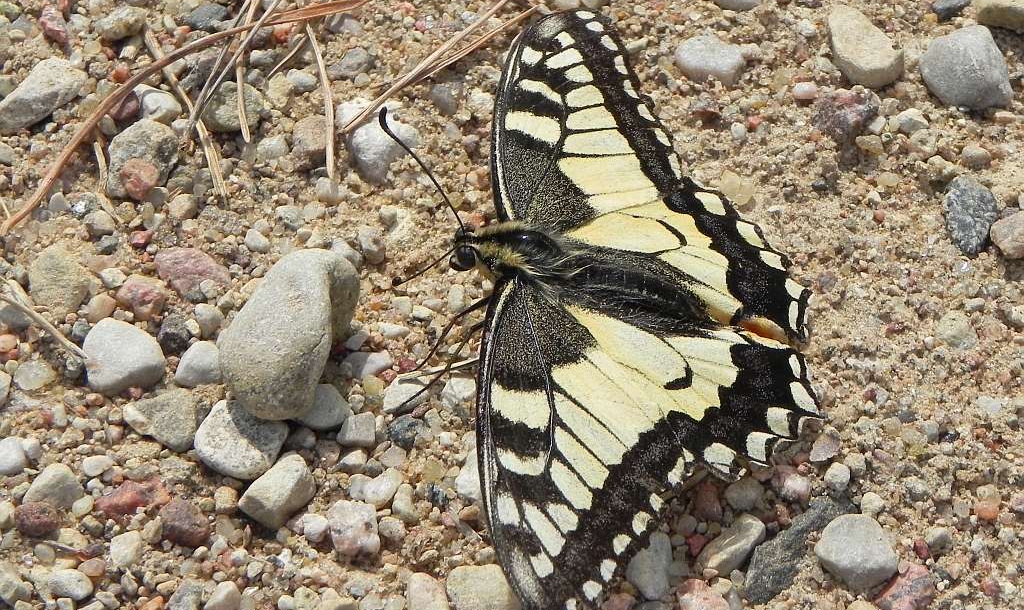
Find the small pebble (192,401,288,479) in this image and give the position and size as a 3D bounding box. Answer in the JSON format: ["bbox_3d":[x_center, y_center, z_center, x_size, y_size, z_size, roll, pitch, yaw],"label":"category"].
[{"bbox_3d":[-0.027,0.013,0.285,0.009,0.005,0.009,23,56,16],"label":"small pebble"}]

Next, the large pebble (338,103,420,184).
[{"bbox_3d":[-0.014,-0.018,0.306,0.007,0.005,0.011,-28,55,-22],"label":"large pebble"}]

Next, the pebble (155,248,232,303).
[{"bbox_3d":[-0.034,-0.003,0.299,0.009,0.003,0.005,31,59,21],"label":"pebble"}]

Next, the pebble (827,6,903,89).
[{"bbox_3d":[0.040,-0.029,0.316,0.007,0.004,0.011,-28,55,-22],"label":"pebble"}]

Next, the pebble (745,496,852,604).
[{"bbox_3d":[0.028,0.024,0.275,0.005,0.005,0.015,31,58,22],"label":"pebble"}]

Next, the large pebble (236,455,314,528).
[{"bbox_3d":[-0.023,0.018,0.276,0.008,0.005,0.006,-33,57,-24],"label":"large pebble"}]

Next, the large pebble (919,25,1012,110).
[{"bbox_3d":[0.050,-0.026,0.313,0.010,0.007,0.009,12,51,10],"label":"large pebble"}]

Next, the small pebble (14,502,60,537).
[{"bbox_3d":[-0.047,0.021,0.280,0.004,0.003,0.003,12,54,9],"label":"small pebble"}]

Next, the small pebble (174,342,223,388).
[{"bbox_3d":[-0.032,0.007,0.291,0.005,0.004,0.004,-18,55,-13],"label":"small pebble"}]

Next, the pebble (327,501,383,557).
[{"bbox_3d":[-0.015,0.022,0.279,0.005,0.004,0.006,-8,53,-6],"label":"pebble"}]

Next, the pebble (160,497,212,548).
[{"bbox_3d":[-0.032,0.021,0.277,0.005,0.004,0.005,37,61,25],"label":"pebble"}]

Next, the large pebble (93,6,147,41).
[{"bbox_3d":[-0.044,-0.032,0.318,0.006,0.003,0.004,-12,51,-10],"label":"large pebble"}]

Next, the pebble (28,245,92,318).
[{"bbox_3d":[-0.047,-0.002,0.295,0.007,0.005,0.009,9,53,7],"label":"pebble"}]

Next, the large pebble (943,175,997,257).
[{"bbox_3d":[0.049,-0.010,0.301,0.006,0.004,0.011,-8,52,-6],"label":"large pebble"}]

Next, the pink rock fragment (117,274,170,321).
[{"bbox_3d":[-0.038,-0.001,0.292,0.005,0.004,0.005,12,51,10],"label":"pink rock fragment"}]

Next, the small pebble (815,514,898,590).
[{"bbox_3d":[0.034,0.024,0.274,0.008,0.006,0.008,10,53,8],"label":"small pebble"}]

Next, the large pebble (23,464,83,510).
[{"bbox_3d":[-0.045,0.018,0.276,0.006,0.004,0.005,0,50,0],"label":"large pebble"}]

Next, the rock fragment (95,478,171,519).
[{"bbox_3d":[-0.038,0.019,0.281,0.007,0.003,0.003,-14,54,-10],"label":"rock fragment"}]

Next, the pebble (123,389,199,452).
[{"bbox_3d":[-0.035,0.012,0.282,0.008,0.004,0.006,16,52,13],"label":"pebble"}]

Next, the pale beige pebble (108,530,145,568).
[{"bbox_3d":[-0.037,0.024,0.272,0.003,0.003,0.003,-8,50,-6],"label":"pale beige pebble"}]

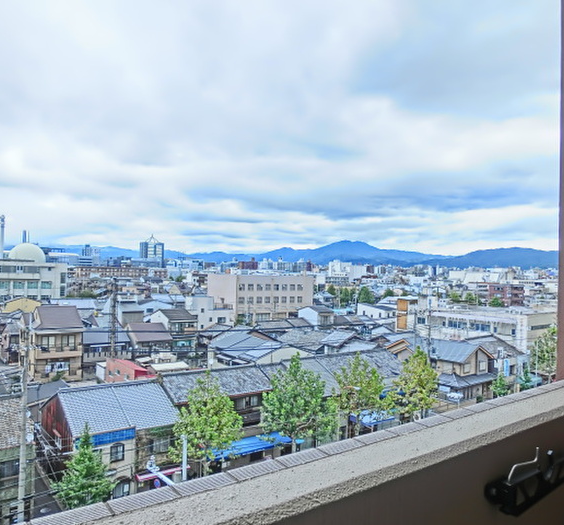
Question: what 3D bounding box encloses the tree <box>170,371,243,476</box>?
[{"bbox_3d":[-6.300,14.493,40.076,5.900,10.980,5.900,1,0,-34],"label":"tree"}]

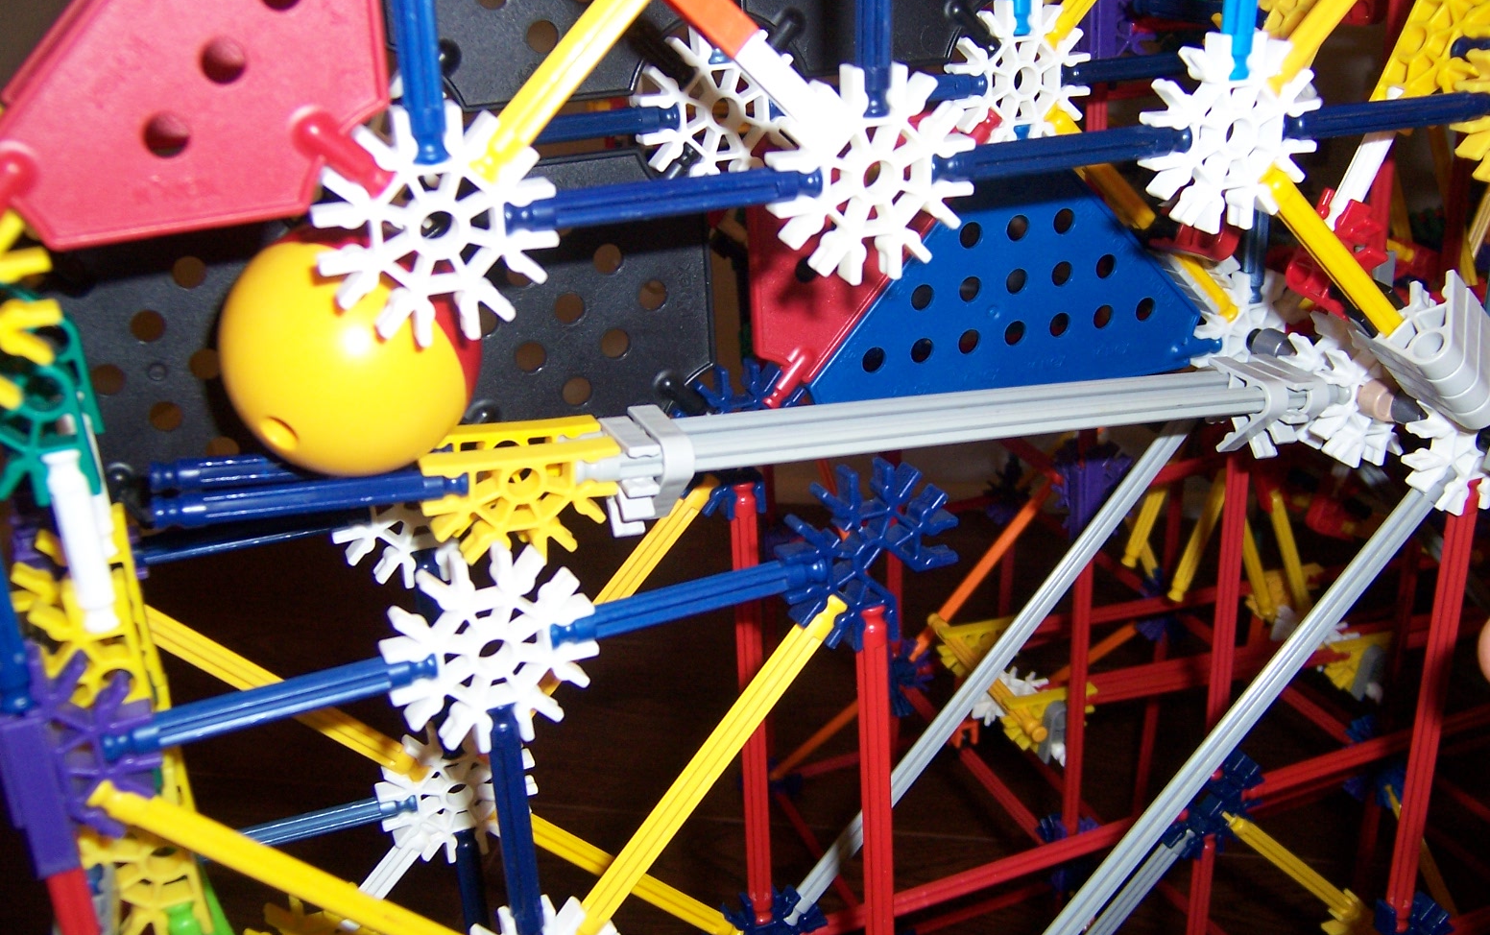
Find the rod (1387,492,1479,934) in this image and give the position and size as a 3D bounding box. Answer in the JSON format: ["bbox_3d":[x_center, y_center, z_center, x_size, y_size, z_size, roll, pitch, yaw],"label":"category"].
[{"bbox_3d":[0.171,0.063,0.351,0.006,0.130,0.006,-11,24,-19],"label":"rod"}]

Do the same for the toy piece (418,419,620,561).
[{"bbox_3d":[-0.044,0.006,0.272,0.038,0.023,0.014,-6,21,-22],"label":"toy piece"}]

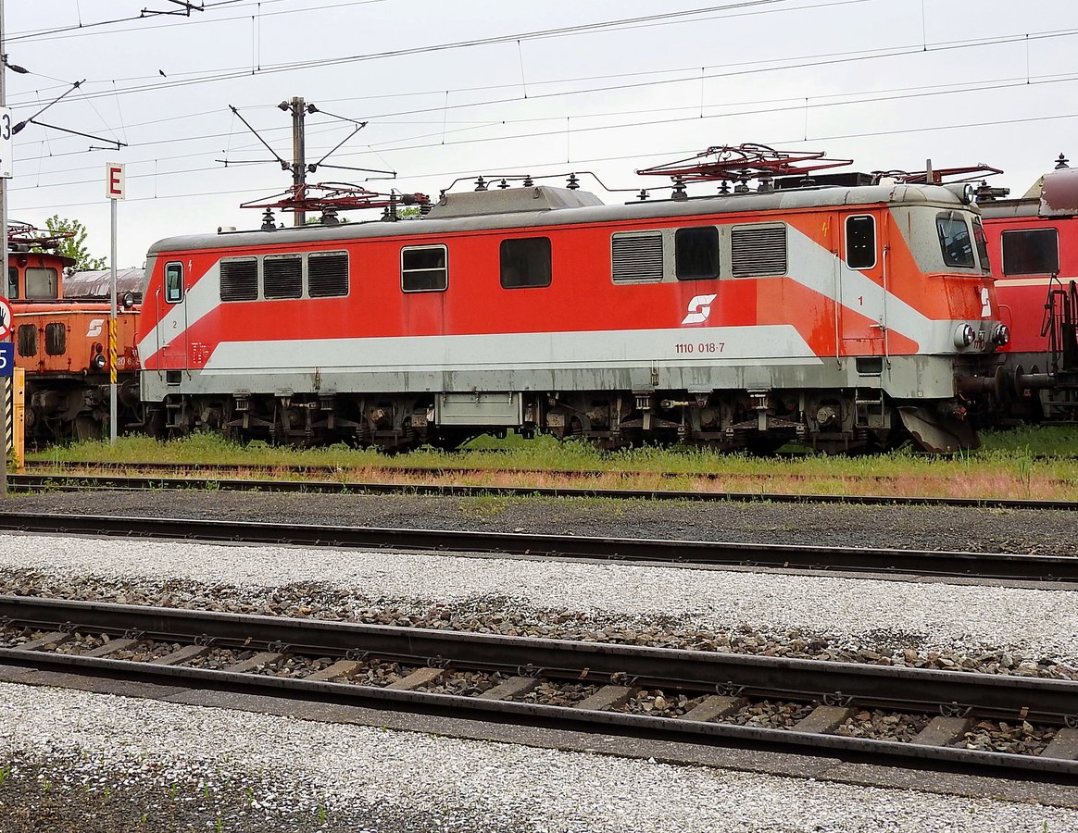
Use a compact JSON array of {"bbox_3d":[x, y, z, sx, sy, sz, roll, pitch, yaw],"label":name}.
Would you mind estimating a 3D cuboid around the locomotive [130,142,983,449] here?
[{"bbox_3d":[-0.418,-1.885,26.505,17.860,4.900,2.950,0,2,27],"label":"locomotive"}]

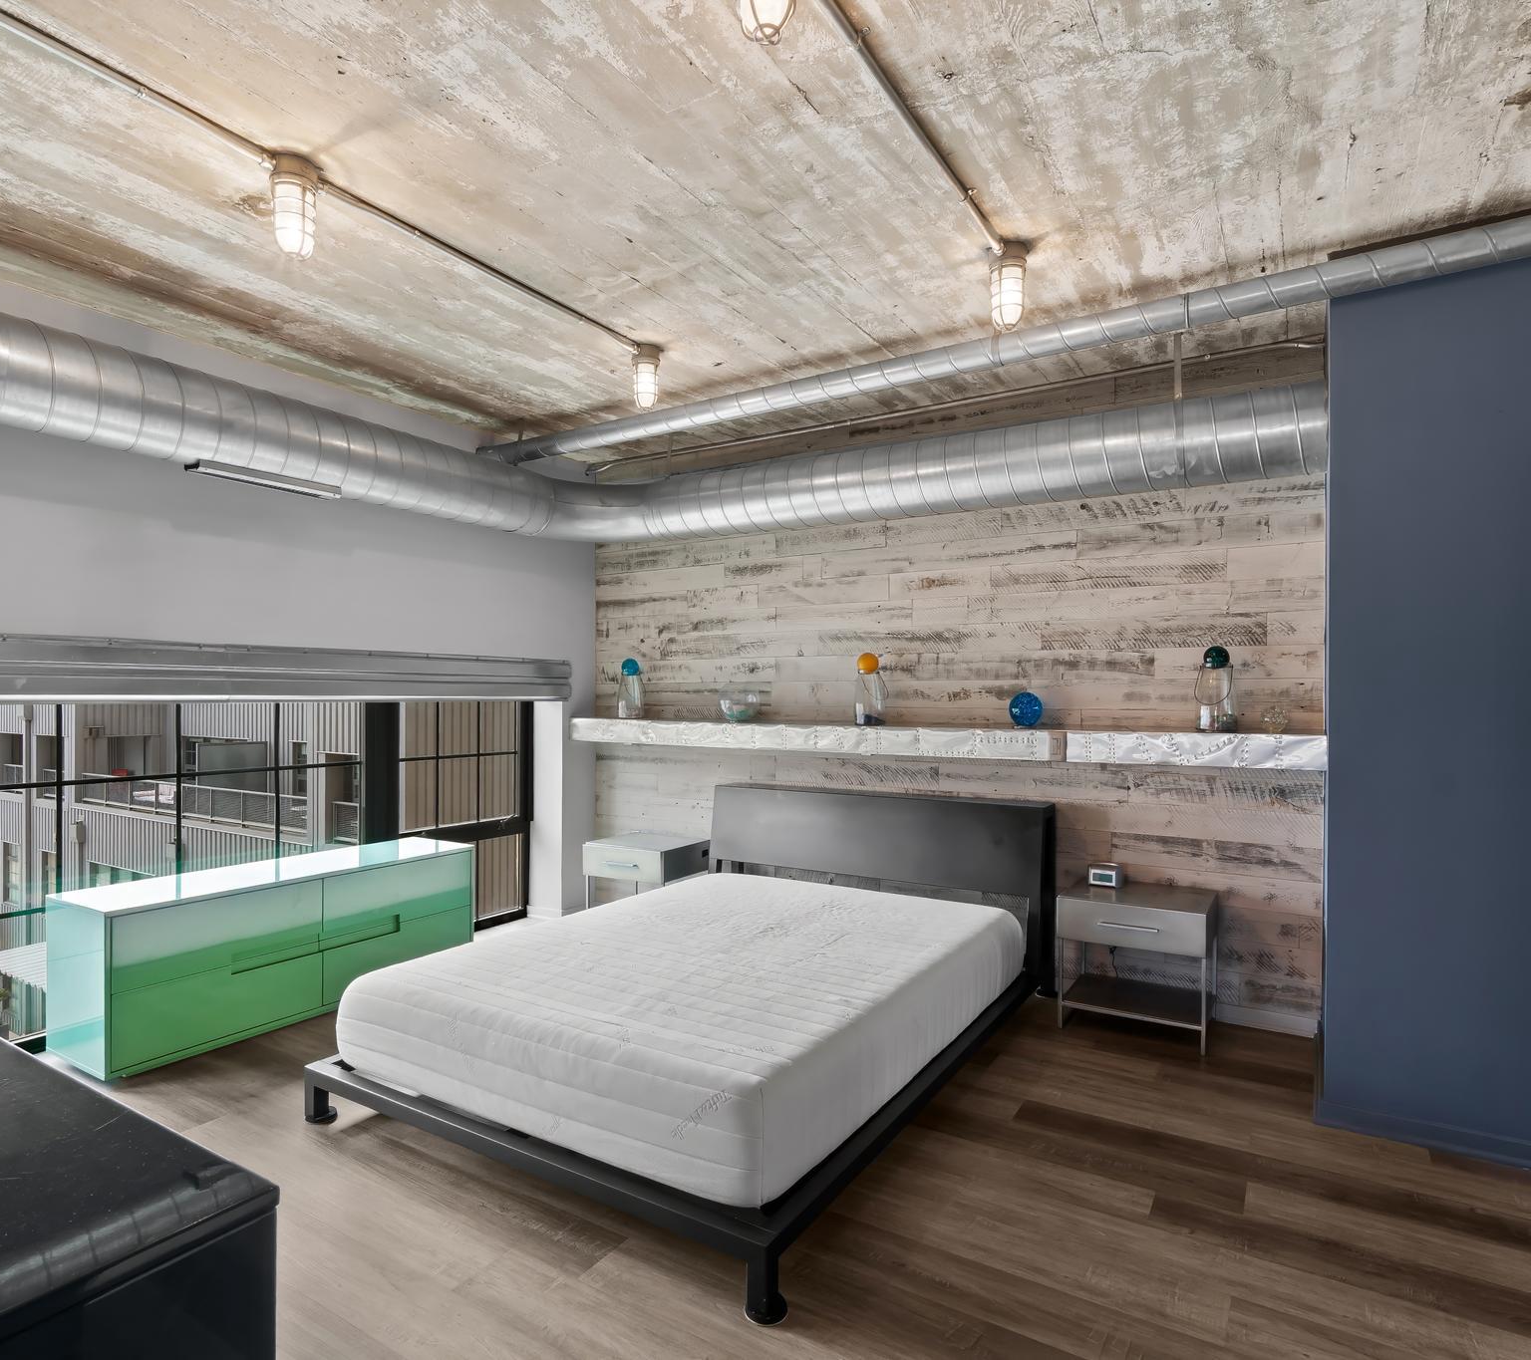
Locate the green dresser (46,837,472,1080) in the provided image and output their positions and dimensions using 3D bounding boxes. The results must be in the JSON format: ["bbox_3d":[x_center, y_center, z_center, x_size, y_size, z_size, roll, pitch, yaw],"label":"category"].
[{"bbox_3d":[-2.057,1.113,3.699,0.472,0.591,1.555,0,-1,31],"label":"green dresser"}]

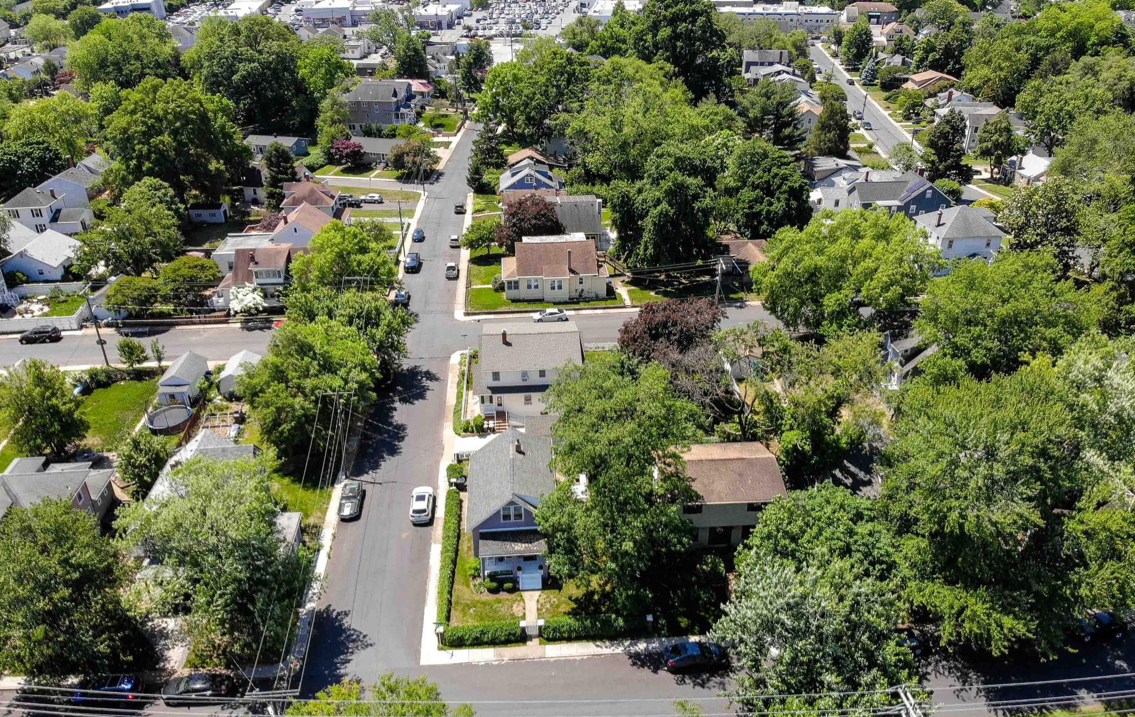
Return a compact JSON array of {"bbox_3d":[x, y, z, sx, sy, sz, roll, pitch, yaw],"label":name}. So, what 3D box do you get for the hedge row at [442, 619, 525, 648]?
[{"bbox_3d":[-6.492,21.325,60.998,6.400,1.400,1.050,-2,29,-4],"label":"hedge row"}]

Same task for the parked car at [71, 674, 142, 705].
[{"bbox_3d":[-32.380,23.229,55.226,4.450,1.560,1.820,-2,29,-3],"label":"parked car"}]

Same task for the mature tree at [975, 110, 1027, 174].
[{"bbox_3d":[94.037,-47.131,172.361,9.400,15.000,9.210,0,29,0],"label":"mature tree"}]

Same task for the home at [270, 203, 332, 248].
[{"bbox_3d":[-42.462,-20.609,126.758,8.440,6.900,10.300,-2,29,-4],"label":"home"}]

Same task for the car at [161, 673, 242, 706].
[{"bbox_3d":[-25.045,22.464,53.703,4.800,1.480,1.850,-2,29,-4],"label":"car"}]

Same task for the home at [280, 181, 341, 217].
[{"bbox_3d":[-45.947,-28.576,142.845,9.800,7.200,9.000,-2,29,-4],"label":"home"}]

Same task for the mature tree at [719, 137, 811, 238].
[{"bbox_3d":[33.868,-29.101,136.158,15.390,17.610,15.080,0,29,0],"label":"mature tree"}]

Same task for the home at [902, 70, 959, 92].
[{"bbox_3d":[105.000,-78.094,226.837,14.000,6.800,9.600,3,29,5],"label":"home"}]

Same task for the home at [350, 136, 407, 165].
[{"bbox_3d":[-40.869,-47.251,177.913,15.315,4.900,9.200,6,30,10],"label":"home"}]

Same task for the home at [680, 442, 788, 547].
[{"bbox_3d":[12.400,11.310,67.621,9.500,7.000,7.900,-2,29,-4],"label":"home"}]

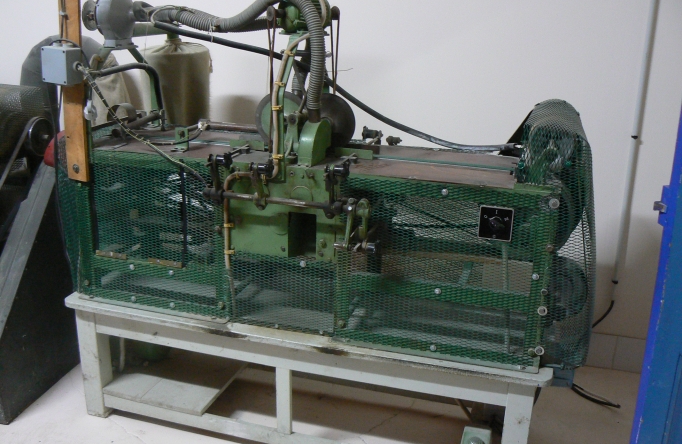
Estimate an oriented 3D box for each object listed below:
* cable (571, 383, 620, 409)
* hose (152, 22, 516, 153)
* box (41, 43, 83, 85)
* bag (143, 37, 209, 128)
[{"bbox_3d":[1.104,0.747,3.075,0.075,0.050,0.250,-9,19,-36],"label":"cable"},{"bbox_3d":[-0.079,-0.556,2.885,1.590,0.435,0.170,7,16,17],"label":"hose"},{"bbox_3d":[-0.951,-0.540,2.425,0.108,0.128,0.075,7,16,17],"label":"box"},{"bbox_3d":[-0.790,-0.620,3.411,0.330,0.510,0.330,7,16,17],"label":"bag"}]

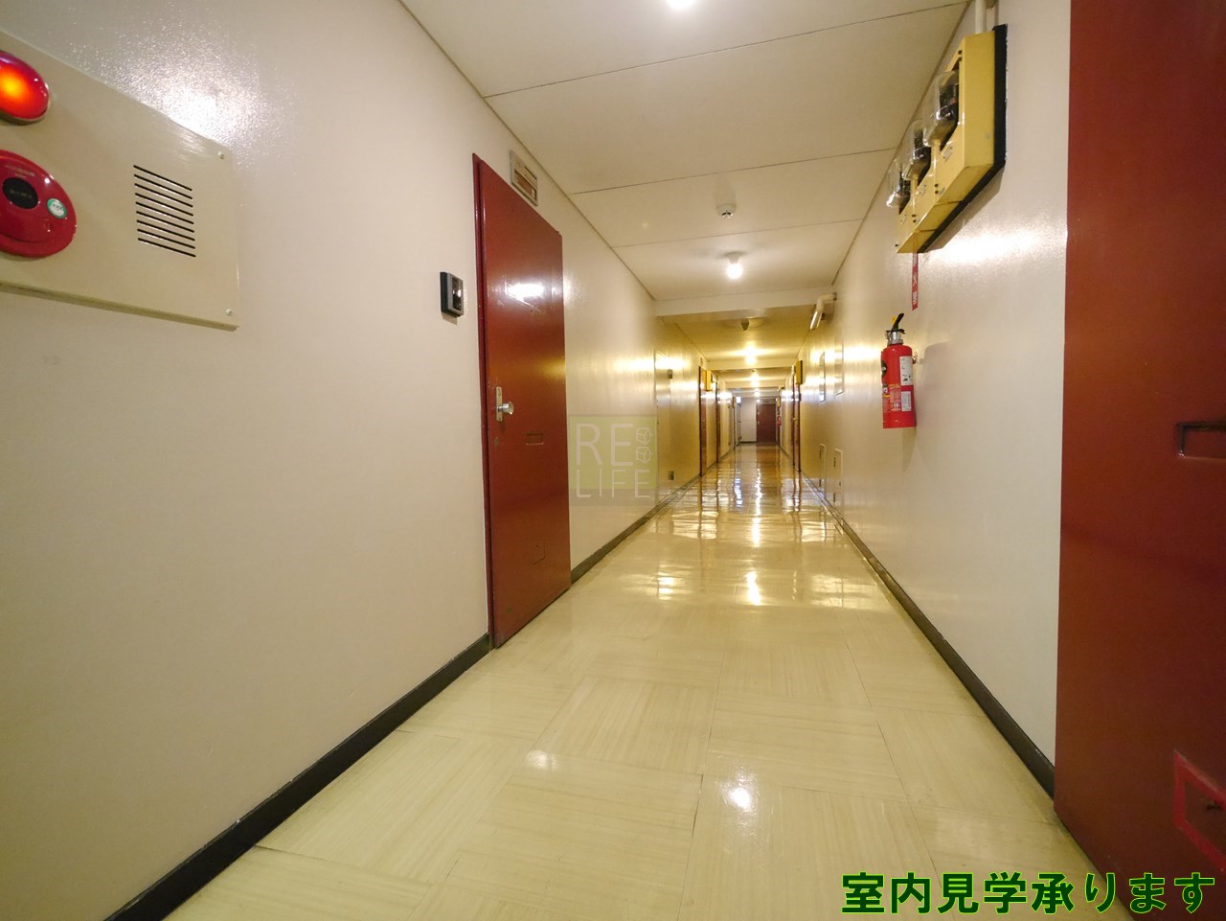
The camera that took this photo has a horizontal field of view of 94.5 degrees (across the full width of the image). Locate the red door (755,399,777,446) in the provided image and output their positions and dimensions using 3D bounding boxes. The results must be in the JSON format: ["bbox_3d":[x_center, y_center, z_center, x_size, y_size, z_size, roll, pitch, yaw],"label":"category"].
[{"bbox_3d":[7.114,-1.740,26.300,0.900,1.870,0.060,-1,3,15],"label":"red door"}]

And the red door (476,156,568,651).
[{"bbox_3d":[-0.390,-0.231,2.581,0.060,1.860,0.880,-1,3,15],"label":"red door"}]

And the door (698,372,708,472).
[{"bbox_3d":[1.559,-0.685,9.863,0.060,1.870,0.900,-1,3,15],"label":"door"}]

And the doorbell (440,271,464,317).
[{"bbox_3d":[-0.543,-0.559,1.917,0.030,0.124,0.096,-1,3,15],"label":"doorbell"}]

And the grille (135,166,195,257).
[{"bbox_3d":[-0.764,-0.422,0.969,0.010,0.119,0.098,-1,3,15],"label":"grille"}]

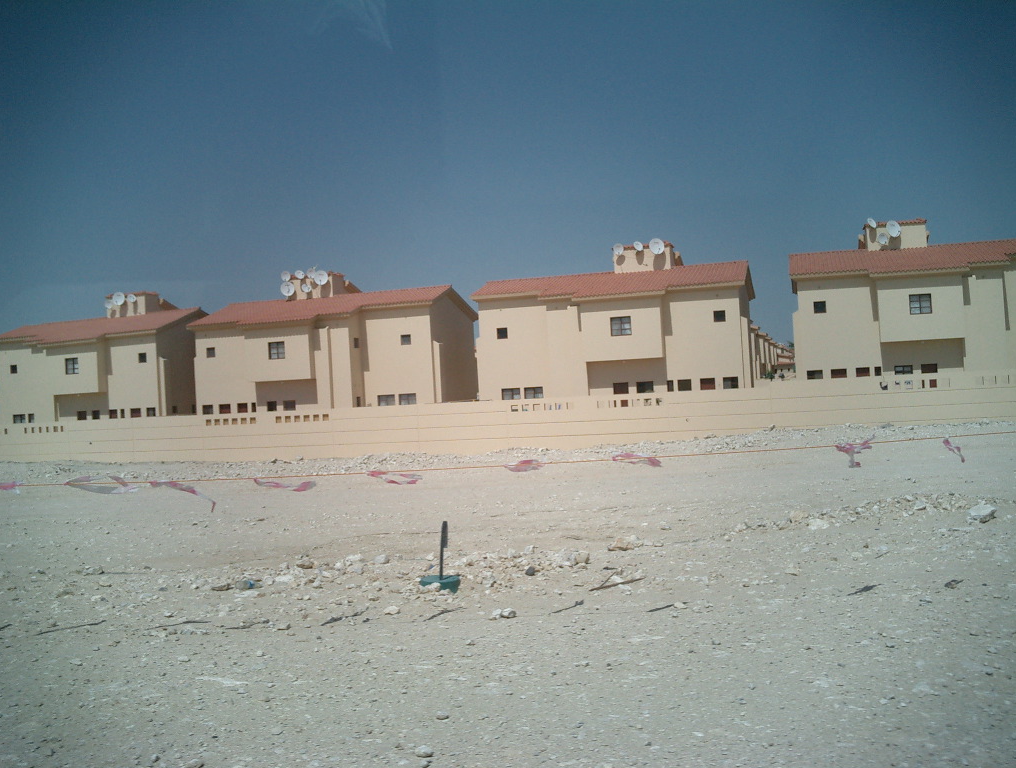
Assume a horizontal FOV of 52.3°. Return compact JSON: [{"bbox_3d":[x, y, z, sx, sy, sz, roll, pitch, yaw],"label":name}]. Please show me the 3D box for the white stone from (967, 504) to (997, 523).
[{"bbox_3d":[7.408,2.018,16.200,0.440,0.220,0.340,-3,0,16],"label":"white stone"}]

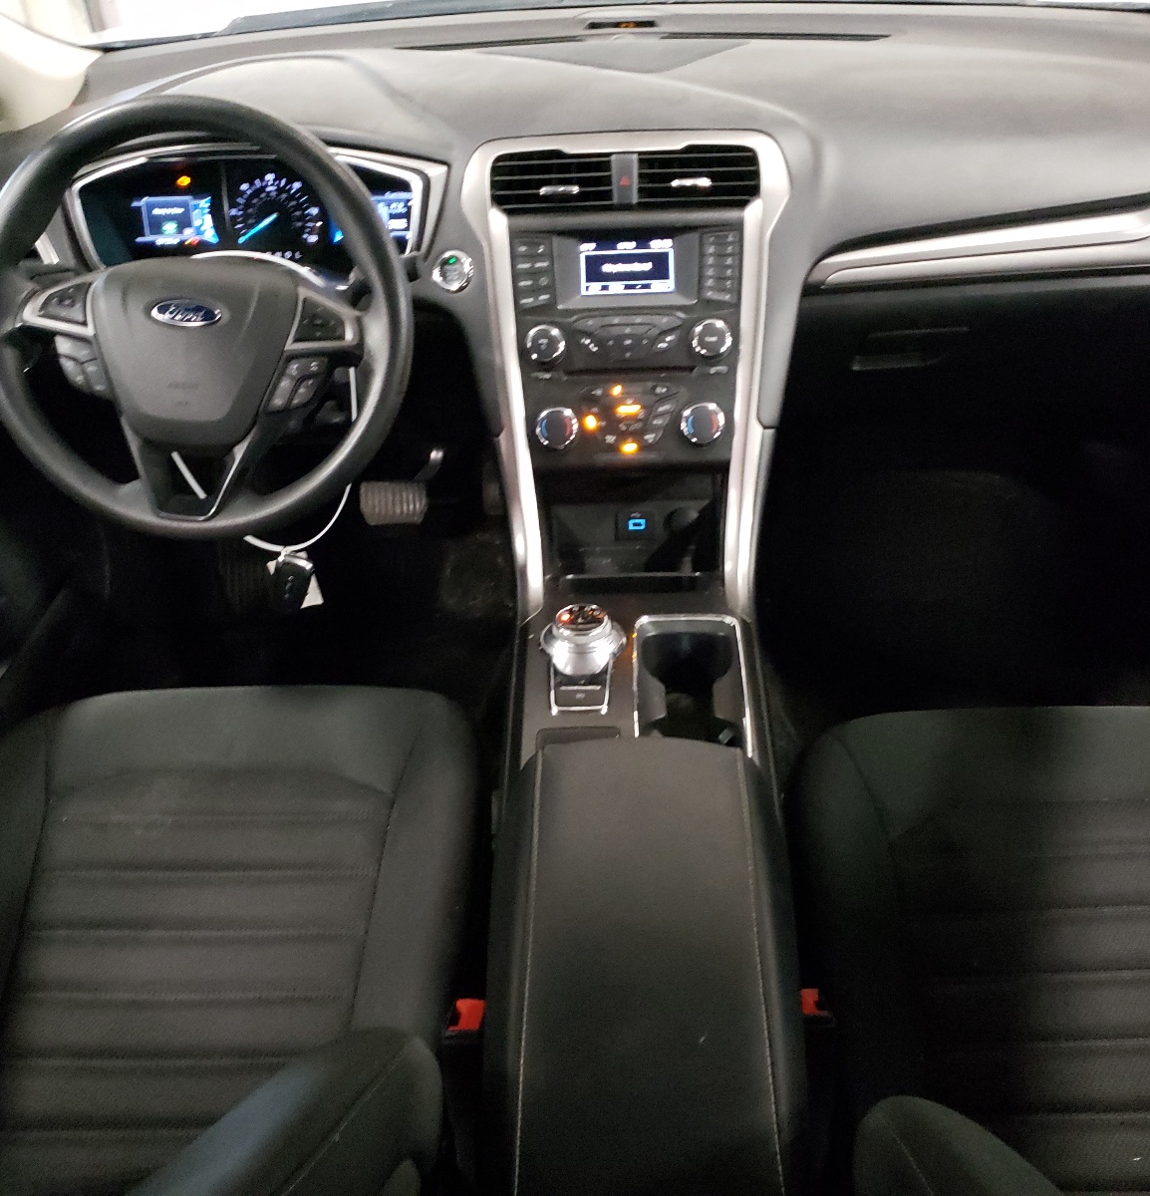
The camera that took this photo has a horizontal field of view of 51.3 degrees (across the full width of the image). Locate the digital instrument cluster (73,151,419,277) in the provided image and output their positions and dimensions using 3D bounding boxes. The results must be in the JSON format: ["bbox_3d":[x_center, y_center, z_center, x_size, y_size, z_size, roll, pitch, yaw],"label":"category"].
[{"bbox_3d":[-0.335,-0.389,1.225,0.350,0.135,0.050,-2,17,2],"label":"digital instrument cluster"}]

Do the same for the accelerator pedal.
[{"bbox_3d":[-0.239,-0.125,1.585,0.088,0.058,0.030,-2,-1,0],"label":"accelerator pedal"}]

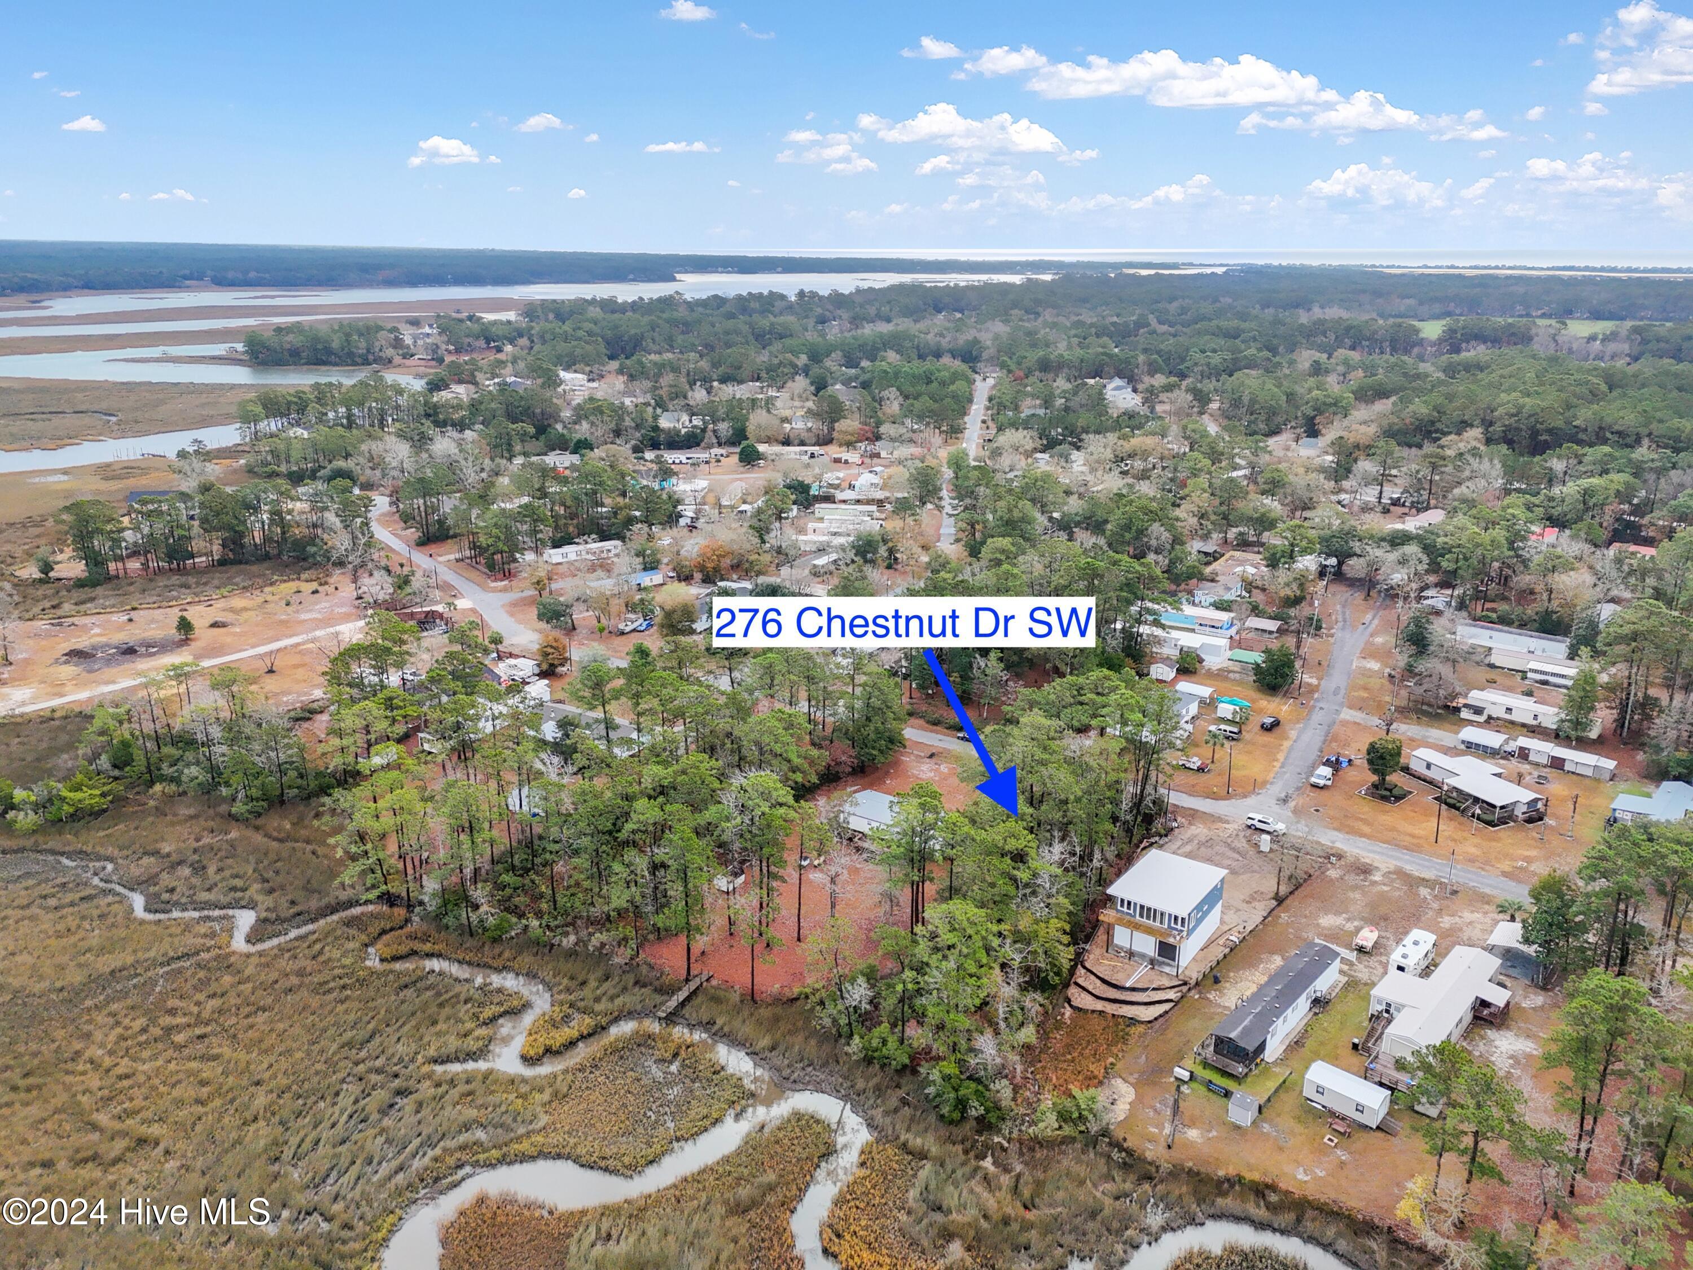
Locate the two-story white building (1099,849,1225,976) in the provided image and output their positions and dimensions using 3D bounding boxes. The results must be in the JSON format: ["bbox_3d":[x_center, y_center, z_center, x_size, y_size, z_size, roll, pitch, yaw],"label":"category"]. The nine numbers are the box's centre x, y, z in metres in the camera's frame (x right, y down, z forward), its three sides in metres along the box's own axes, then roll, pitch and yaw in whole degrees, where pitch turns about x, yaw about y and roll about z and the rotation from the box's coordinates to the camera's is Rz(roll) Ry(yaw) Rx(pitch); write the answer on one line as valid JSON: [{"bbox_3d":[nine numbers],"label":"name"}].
[{"bbox_3d":[38.830,33.380,142.220,9.600,8.000,13.700,14,23,35],"label":"two-story white building"}]

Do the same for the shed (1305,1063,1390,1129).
[{"bbox_3d":[49.390,45.160,115.850,7.100,2.900,3.400,16,24,39],"label":"shed"}]

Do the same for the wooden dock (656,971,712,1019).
[{"bbox_3d":[-18.350,40.850,133.100,1.300,1.200,9.250,10,21,27],"label":"wooden dock"}]

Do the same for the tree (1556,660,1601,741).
[{"bbox_3d":[122.520,11.140,195.260,5.600,15.500,5.600,12,22,32],"label":"tree"}]

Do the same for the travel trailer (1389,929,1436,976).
[{"bbox_3d":[65.500,37.350,136.160,2.500,3.100,8.400,16,24,40],"label":"travel trailer"}]

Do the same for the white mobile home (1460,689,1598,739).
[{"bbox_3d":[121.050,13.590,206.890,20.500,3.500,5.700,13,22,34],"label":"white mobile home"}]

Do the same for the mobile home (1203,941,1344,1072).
[{"bbox_3d":[47.380,40.240,128.430,4.500,3.900,24.500,17,25,41],"label":"mobile home"}]

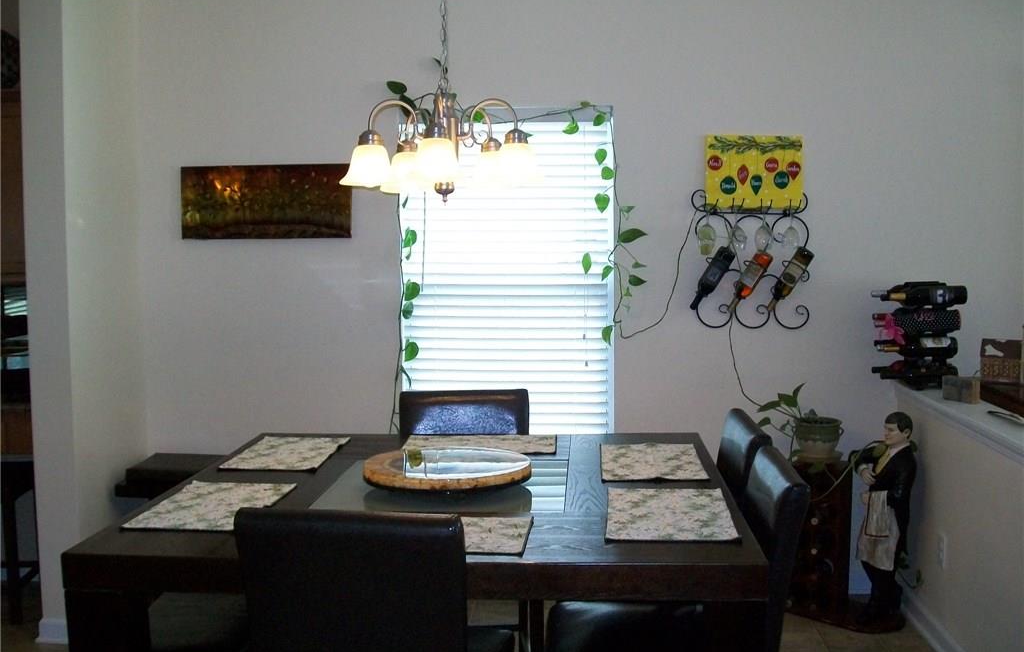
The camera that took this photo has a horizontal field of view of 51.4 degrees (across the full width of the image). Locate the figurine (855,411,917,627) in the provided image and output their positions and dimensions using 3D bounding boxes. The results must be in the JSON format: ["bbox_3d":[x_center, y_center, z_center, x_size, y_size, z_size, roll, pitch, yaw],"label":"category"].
[{"bbox_3d":[1.472,0.753,4.229,0.210,0.840,0.235,-3,5,-33],"label":"figurine"}]

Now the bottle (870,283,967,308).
[{"bbox_3d":[1.580,-0.118,4.121,0.325,0.077,0.077,0,5,4],"label":"bottle"}]

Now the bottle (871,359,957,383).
[{"bbox_3d":[1.570,0.183,4.146,0.296,0.076,0.076,0,5,4],"label":"bottle"}]

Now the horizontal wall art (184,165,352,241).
[{"bbox_3d":[-1.052,-0.533,4.575,0.737,0.319,0.030,0,5,4],"label":"horizontal wall art"}]

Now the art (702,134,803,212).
[{"bbox_3d":[0.998,-0.633,4.398,0.396,0.305,0.030,0,5,4],"label":"art"}]

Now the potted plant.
[{"bbox_3d":[1.173,0.394,4.322,0.353,0.321,0.270,0,5,4],"label":"potted plant"}]

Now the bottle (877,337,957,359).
[{"bbox_3d":[1.567,0.086,4.138,0.303,0.076,0.076,0,5,4],"label":"bottle"}]

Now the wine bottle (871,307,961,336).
[{"bbox_3d":[1.564,-0.019,4.130,0.318,0.082,0.082,0,5,4],"label":"wine bottle"}]

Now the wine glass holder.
[{"bbox_3d":[0.976,-0.275,4.398,0.498,0.572,0.130,0,5,4],"label":"wine glass holder"}]

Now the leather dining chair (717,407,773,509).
[{"bbox_3d":[0.416,0.781,3.081,0.570,1.015,0.460,0,5,4],"label":"leather dining chair"}]

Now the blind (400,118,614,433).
[{"bbox_3d":[-0.017,-0.174,4.554,0.908,1.450,0.060,0,5,4],"label":"blind"}]

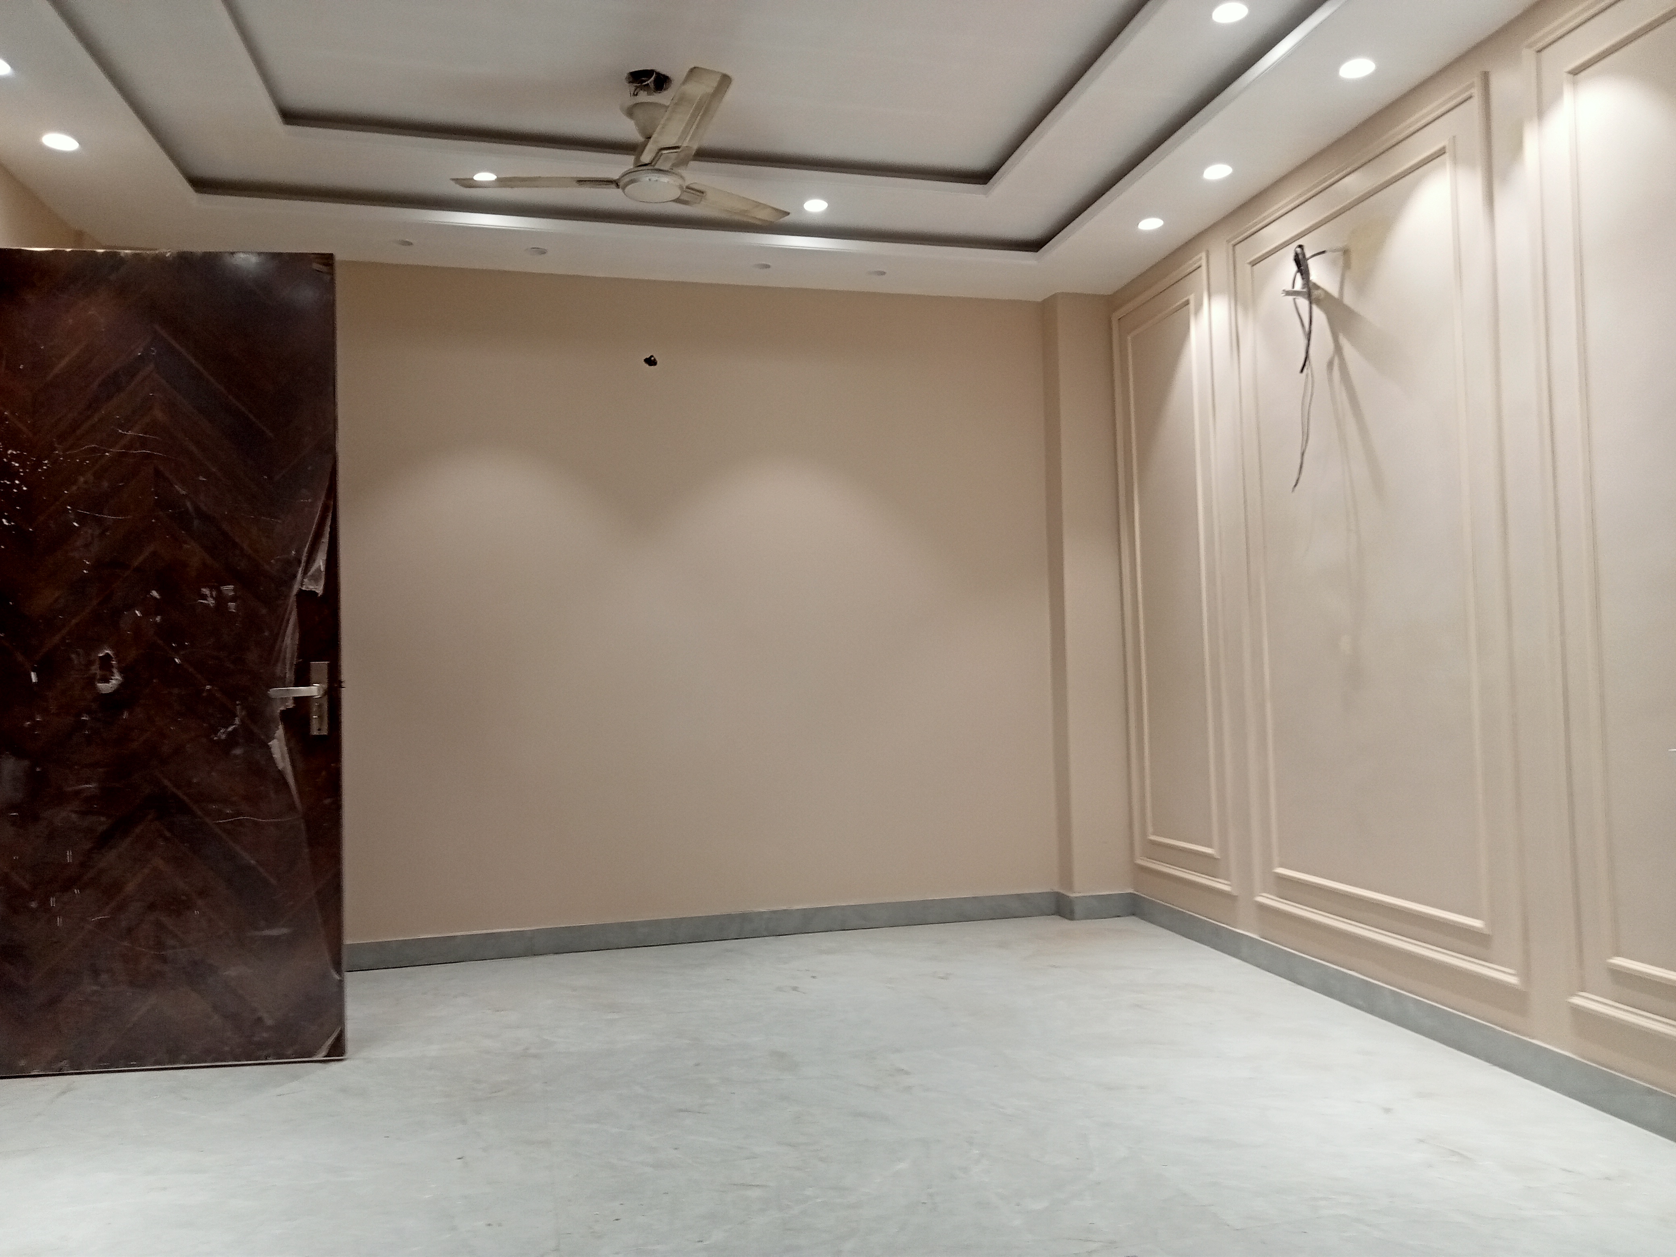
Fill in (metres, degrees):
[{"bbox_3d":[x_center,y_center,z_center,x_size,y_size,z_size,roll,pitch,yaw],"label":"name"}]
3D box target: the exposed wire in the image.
[{"bbox_3d":[1.365,-0.757,3.937,0.100,0.700,0.100,-1,-2,-12],"label":"exposed wire"}]

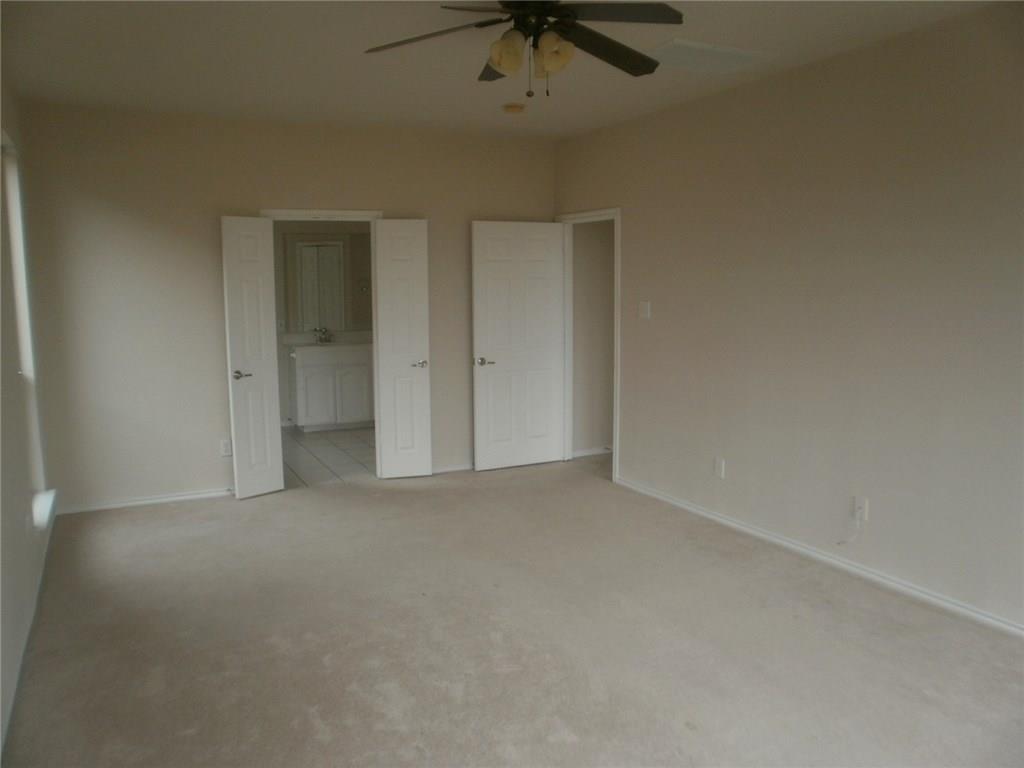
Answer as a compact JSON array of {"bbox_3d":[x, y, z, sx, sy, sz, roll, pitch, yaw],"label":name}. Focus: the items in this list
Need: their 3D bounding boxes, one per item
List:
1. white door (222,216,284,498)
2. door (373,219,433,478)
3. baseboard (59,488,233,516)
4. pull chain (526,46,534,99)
[{"bbox_3d":[-1.886,-0.192,5.625,0.045,2.032,0.390,7,10,42],"label":"white door"},{"bbox_3d":[-0.852,-0.257,6.082,0.405,2.032,0.045,-2,8,-12],"label":"door"},{"bbox_3d":[-2.510,0.827,5.556,1.345,0.064,0.016,-4,8,-27],"label":"baseboard"},{"bbox_3d":[0.073,-1.247,3.052,0.030,0.215,0.030,0,8,0],"label":"pull chain"}]

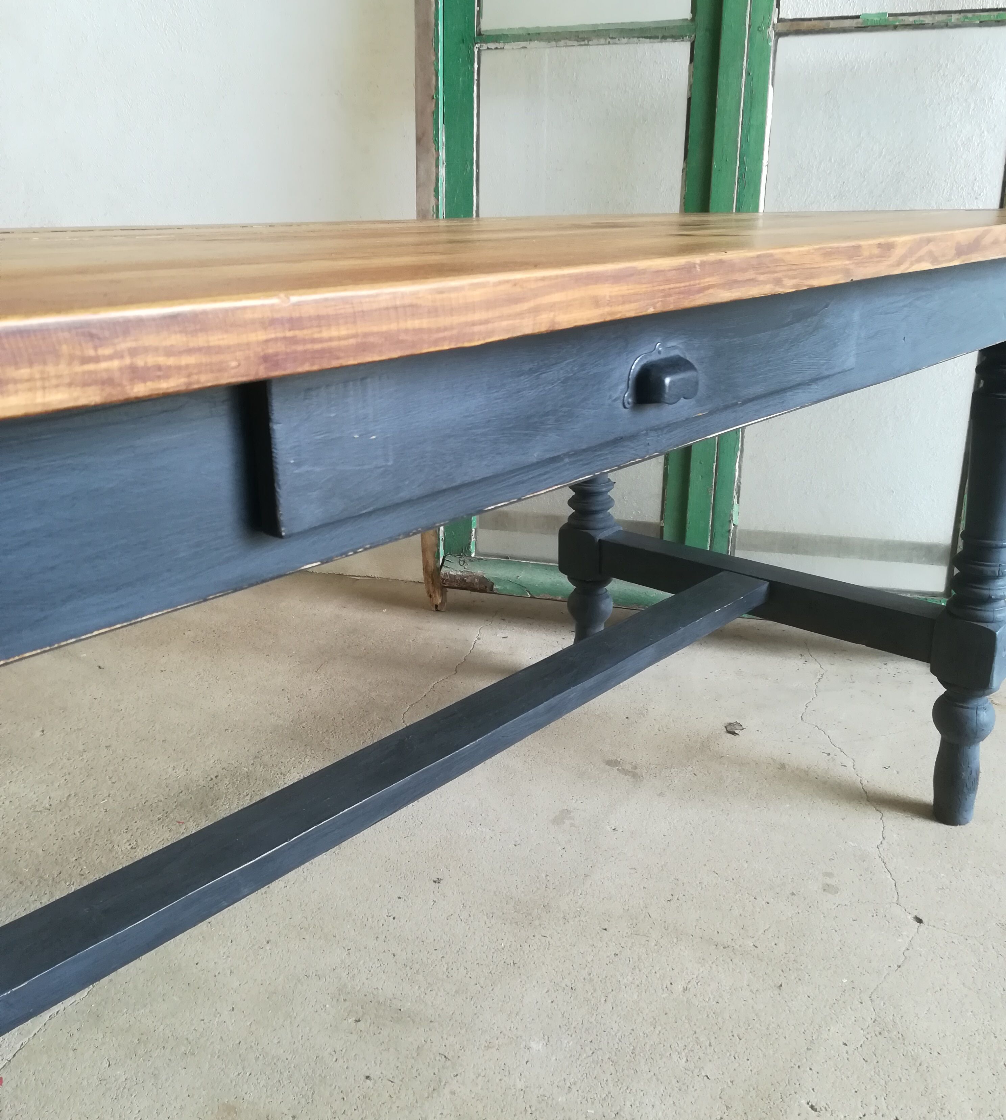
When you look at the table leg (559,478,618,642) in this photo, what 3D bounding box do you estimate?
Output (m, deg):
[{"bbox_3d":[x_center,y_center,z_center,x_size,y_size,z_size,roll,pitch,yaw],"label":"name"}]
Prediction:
[{"bbox_3d":[0.148,-0.133,1.693,0.079,0.752,0.079,16,26,41],"label":"table leg"}]

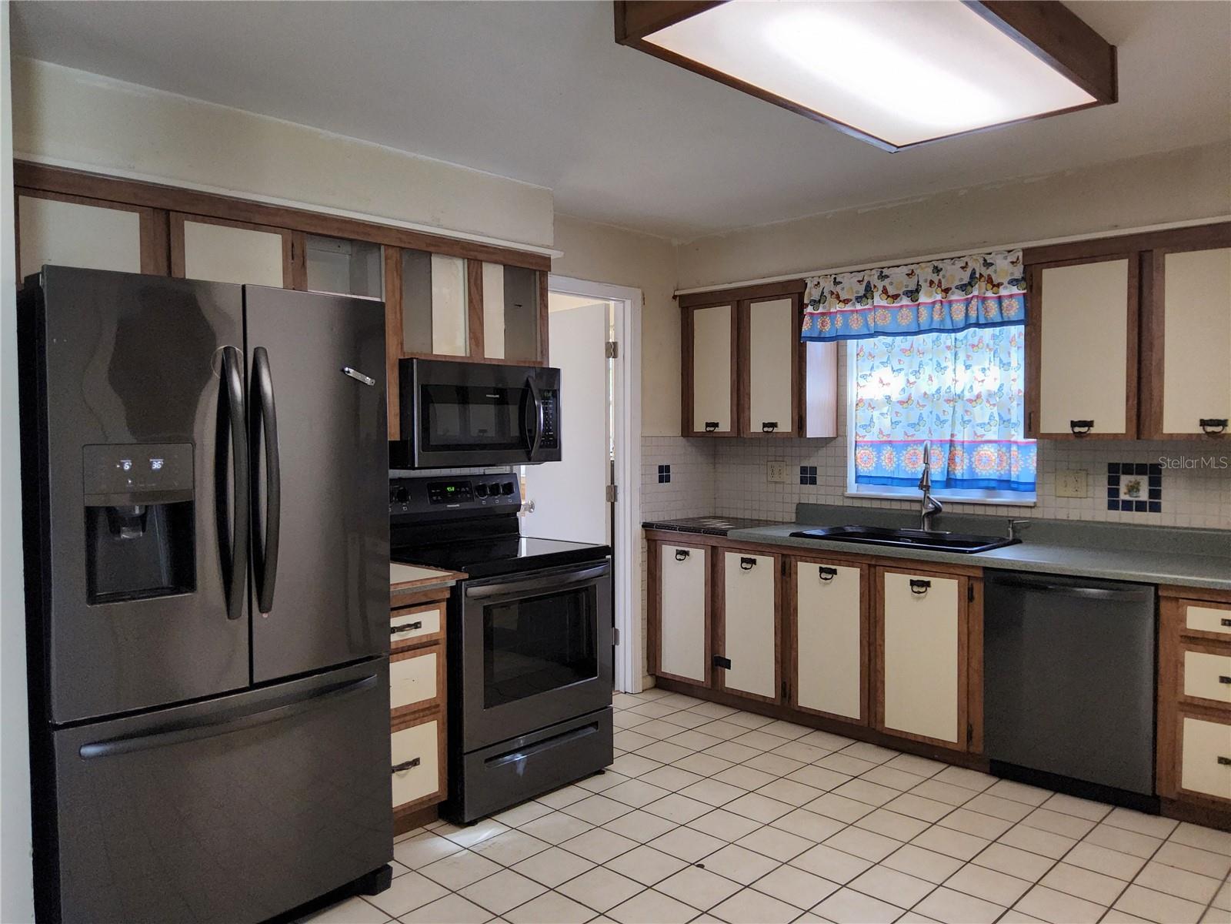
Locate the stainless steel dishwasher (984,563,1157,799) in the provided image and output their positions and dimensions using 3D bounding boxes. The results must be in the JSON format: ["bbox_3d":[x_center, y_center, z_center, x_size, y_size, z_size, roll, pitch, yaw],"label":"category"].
[{"bbox_3d":[1.889,0.812,3.542,0.598,0.784,0.610,1,2,44],"label":"stainless steel dishwasher"}]

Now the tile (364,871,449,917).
[{"bbox_3d":[-0.635,1.308,2.686,0.201,0.010,0.201,1,2,44],"label":"tile"}]

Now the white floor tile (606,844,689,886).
[{"bbox_3d":[0.102,1.300,2.854,0.201,0.010,0.201,1,2,44],"label":"white floor tile"}]

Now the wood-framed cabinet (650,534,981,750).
[{"bbox_3d":[1.032,0.788,4.392,1.753,0.810,0.610,2,3,42],"label":"wood-framed cabinet"}]

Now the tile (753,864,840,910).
[{"bbox_3d":[0.558,1.319,2.754,0.202,0.010,0.202,2,3,43],"label":"tile"}]

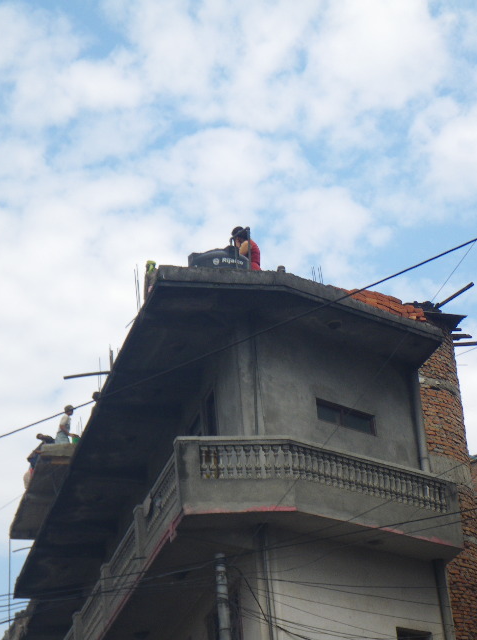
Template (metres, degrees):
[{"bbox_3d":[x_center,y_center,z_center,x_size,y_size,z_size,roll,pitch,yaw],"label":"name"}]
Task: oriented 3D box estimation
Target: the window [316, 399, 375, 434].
[{"bbox_3d":[1.568,1.447,27.944,1.271,0.327,0.100,18,-31,-41],"label":"window"}]

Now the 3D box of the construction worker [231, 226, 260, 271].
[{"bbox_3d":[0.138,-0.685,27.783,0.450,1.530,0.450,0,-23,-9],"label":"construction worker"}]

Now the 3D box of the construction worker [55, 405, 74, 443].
[{"bbox_3d":[-3.893,2.699,42.854,0.420,1.640,0.480,-2,-23,-5],"label":"construction worker"}]

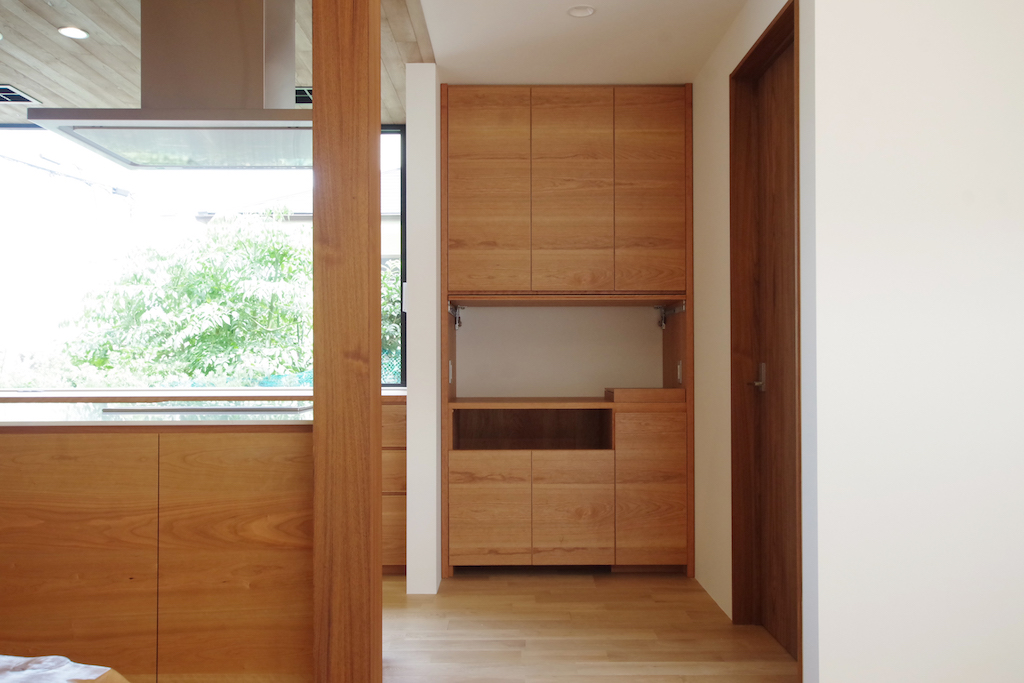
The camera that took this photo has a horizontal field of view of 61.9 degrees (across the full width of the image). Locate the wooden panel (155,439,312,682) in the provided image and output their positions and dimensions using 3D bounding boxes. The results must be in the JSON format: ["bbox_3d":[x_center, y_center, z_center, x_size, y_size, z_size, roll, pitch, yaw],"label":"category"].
[{"bbox_3d":[-0.824,0.660,2.570,0.485,0.775,0.030,0,-1,0],"label":"wooden panel"}]

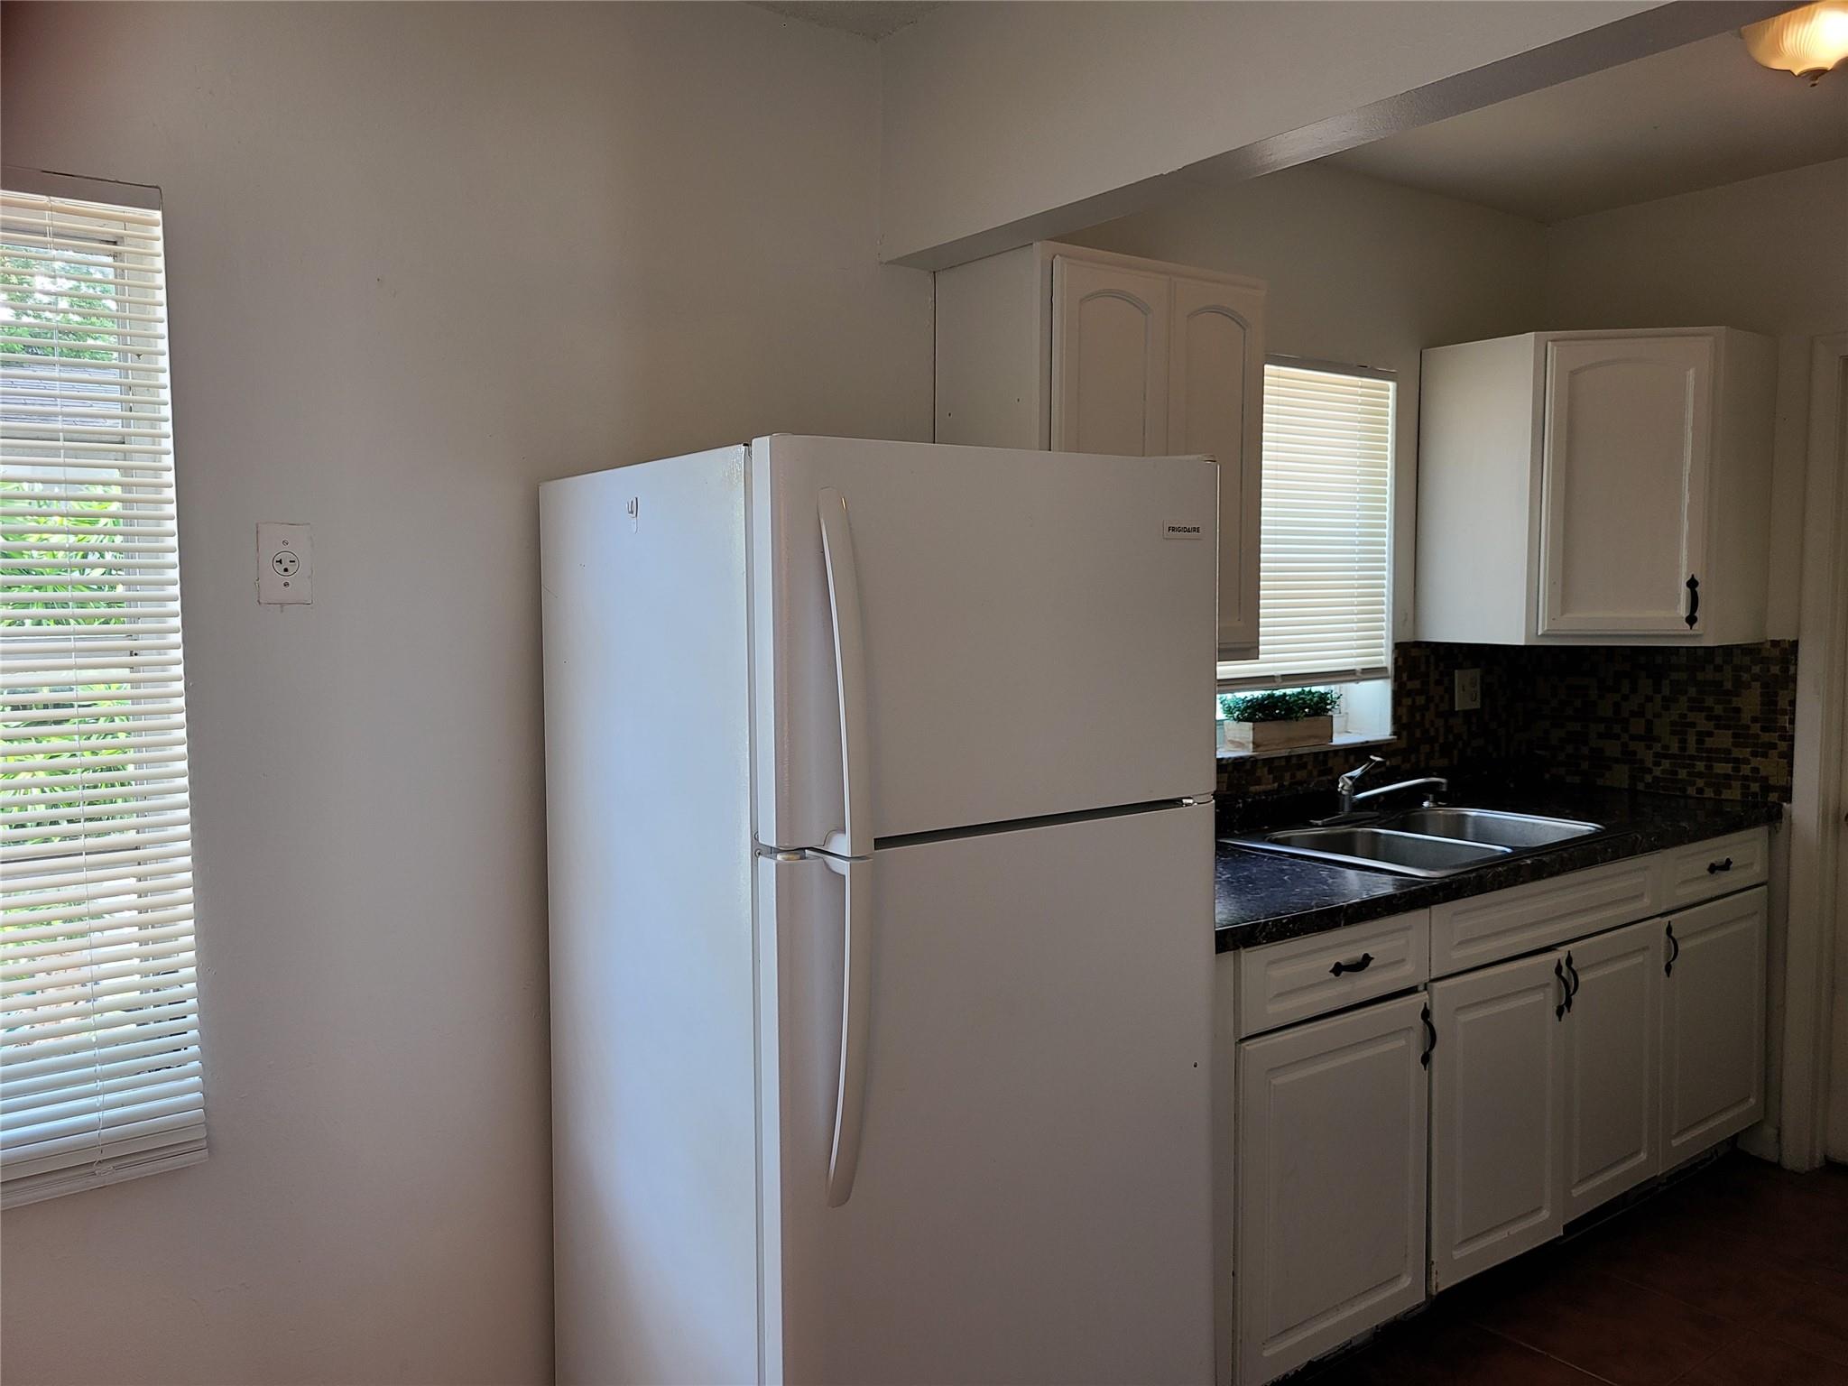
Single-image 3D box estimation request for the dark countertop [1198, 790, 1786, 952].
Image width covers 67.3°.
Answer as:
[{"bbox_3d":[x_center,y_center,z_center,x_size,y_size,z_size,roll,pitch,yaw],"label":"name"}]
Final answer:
[{"bbox_3d":[1.094,0.339,3.121,2.126,0.044,0.674,-3,6,-36],"label":"dark countertop"}]

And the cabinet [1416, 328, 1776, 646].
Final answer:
[{"bbox_3d":[1.712,-0.513,3.634,0.840,0.754,0.630,1,5,9],"label":"cabinet"}]

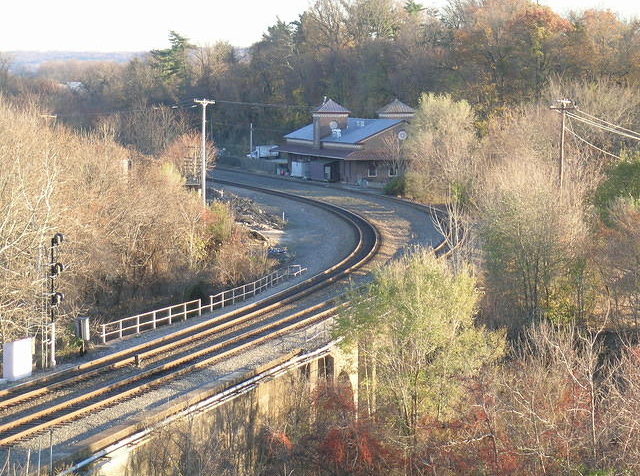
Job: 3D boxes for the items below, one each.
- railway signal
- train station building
[{"bbox_3d":[-13.453,3.166,109.500,0.600,6.850,0.850,1,4,15],"label":"railway signal"},{"bbox_3d":[7.313,-16.463,353.303,19.800,12.800,52.900,-1,4,-13],"label":"train station building"}]

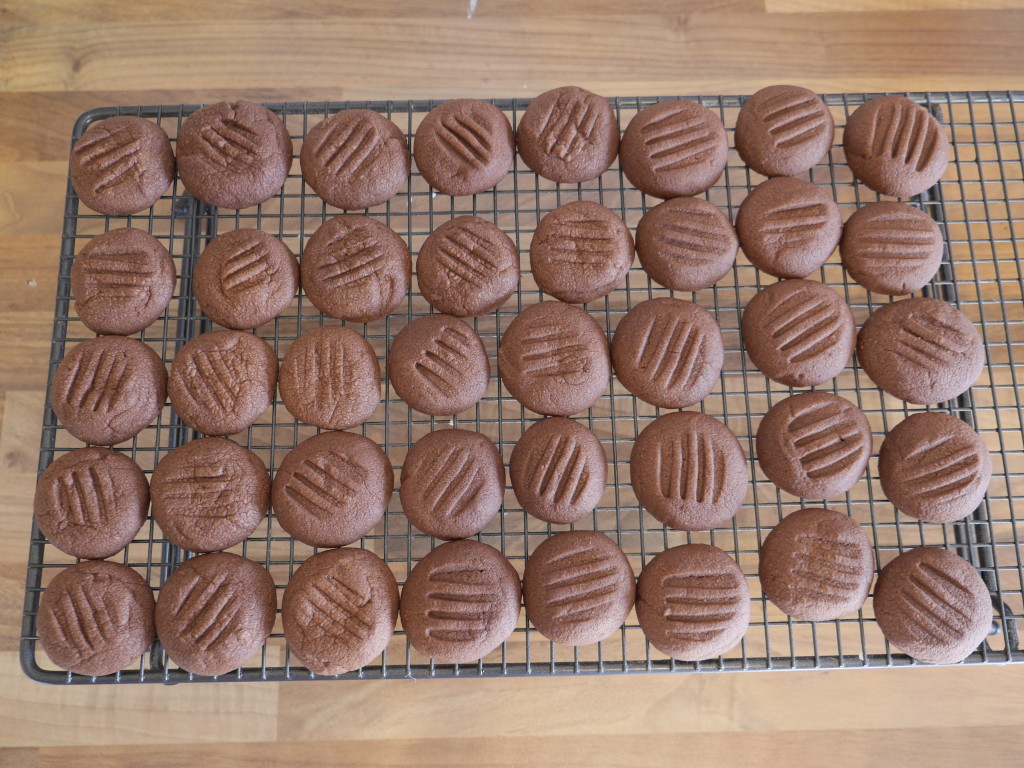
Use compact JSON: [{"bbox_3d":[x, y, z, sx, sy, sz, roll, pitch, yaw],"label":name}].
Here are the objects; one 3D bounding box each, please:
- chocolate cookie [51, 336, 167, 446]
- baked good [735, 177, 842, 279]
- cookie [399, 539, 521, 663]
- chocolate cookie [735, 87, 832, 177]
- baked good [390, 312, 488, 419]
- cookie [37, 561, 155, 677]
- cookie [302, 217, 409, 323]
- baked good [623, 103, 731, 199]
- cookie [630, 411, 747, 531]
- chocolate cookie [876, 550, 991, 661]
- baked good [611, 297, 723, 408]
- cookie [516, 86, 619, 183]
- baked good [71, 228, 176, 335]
[{"bbox_3d":[-0.177,0.002,0.387,0.050,0.014,0.050,-1,77,-1],"label":"chocolate cookie"},{"bbox_3d":[0.126,-0.072,0.405,0.049,0.015,0.050,-1,77,0],"label":"baked good"},{"bbox_3d":[-0.022,0.091,0.374,0.051,0.015,0.051,-1,77,-1],"label":"cookie"},{"bbox_3d":[0.131,-0.122,0.424,0.047,0.015,0.048,-1,77,-1],"label":"chocolate cookie"},{"bbox_3d":[-0.033,-0.009,0.391,0.046,0.014,0.046,-1,77,-1],"label":"baked good"},{"bbox_3d":[-0.172,0.096,0.366,0.048,0.015,0.046,-1,77,0],"label":"cookie"},{"bbox_3d":[-0.072,-0.054,0.407,0.050,0.015,0.052,-1,77,-1],"label":"cookie"},{"bbox_3d":[0.077,-0.111,0.416,0.050,0.014,0.049,-1,77,-1],"label":"baked good"},{"bbox_3d":[0.077,0.037,0.387,0.050,0.015,0.052,-1,77,-1],"label":"cookie"},{"bbox_3d":[0.175,0.092,0.370,0.048,0.014,0.048,-1,77,-1],"label":"chocolate cookie"},{"bbox_3d":[0.070,-0.015,0.399,0.051,0.015,0.052,-1,77,-1],"label":"baked good"},{"bbox_3d":[0.027,-0.120,0.423,0.049,0.015,0.049,-1,77,-1],"label":"cookie"},{"bbox_3d":[-0.178,-0.047,0.405,0.047,0.015,0.050,-1,77,-1],"label":"baked good"}]

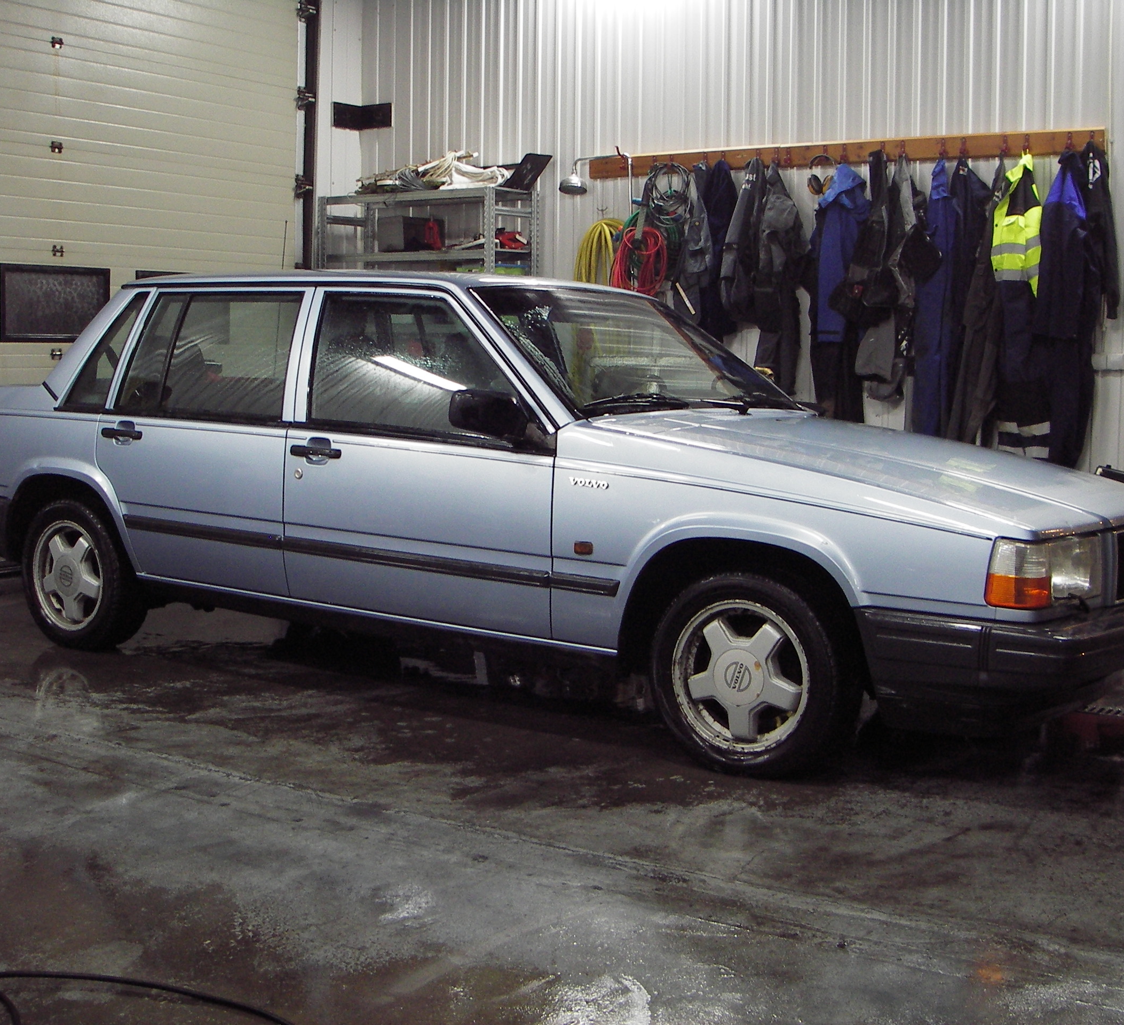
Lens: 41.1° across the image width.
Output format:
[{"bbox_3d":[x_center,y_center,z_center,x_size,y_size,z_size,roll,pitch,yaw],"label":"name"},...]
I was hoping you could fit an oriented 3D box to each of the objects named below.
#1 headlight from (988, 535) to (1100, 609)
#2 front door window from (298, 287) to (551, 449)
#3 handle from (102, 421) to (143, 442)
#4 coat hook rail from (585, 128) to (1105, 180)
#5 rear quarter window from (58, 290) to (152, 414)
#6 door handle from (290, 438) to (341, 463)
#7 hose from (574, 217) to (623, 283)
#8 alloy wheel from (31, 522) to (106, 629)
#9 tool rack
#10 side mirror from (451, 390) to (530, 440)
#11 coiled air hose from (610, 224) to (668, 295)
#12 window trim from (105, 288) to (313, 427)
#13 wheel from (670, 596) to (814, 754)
[{"bbox_3d":[1.176,0.121,3.651,0.170,0.175,0.440,5,9,34],"label":"headlight"},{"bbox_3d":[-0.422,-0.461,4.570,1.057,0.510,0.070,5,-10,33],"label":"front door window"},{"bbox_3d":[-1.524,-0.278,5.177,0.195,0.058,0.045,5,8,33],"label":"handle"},{"bbox_3d":[1.323,-1.825,7.636,2.870,0.115,0.080,5,8,34],"label":"coat hook rail"},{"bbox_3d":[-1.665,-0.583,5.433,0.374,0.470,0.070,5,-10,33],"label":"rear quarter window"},{"bbox_3d":[-0.755,-0.190,4.665,0.215,0.085,0.055,5,9,34],"label":"door handle"},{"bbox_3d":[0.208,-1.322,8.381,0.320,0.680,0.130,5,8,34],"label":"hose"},{"bbox_3d":[-1.772,0.221,5.566,0.410,0.410,0.160,5,9,34],"label":"alloy wheel"},{"bbox_3d":[-0.833,-0.856,8.954,1.350,2.070,0.420,5,8,34],"label":"tool rack"},{"bbox_3d":[-0.204,-0.279,4.260,0.115,0.135,0.210,5,8,33],"label":"side mirror"},{"bbox_3d":[0.404,-1.315,7.830,0.360,0.380,0.150,5,8,33],"label":"coiled air hose"},{"bbox_3d":[-1.183,-0.533,5.051,0.900,0.460,0.120,5,-2,33],"label":"window trim"},{"bbox_3d":[0.509,0.425,4.009,0.410,0.410,0.160,5,9,34],"label":"wheel"}]

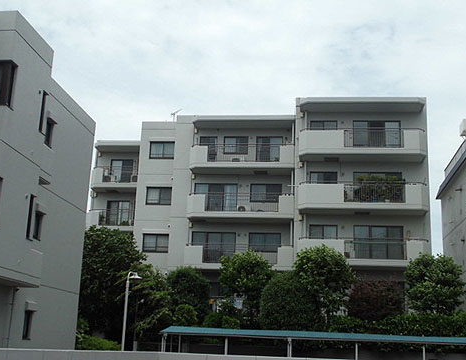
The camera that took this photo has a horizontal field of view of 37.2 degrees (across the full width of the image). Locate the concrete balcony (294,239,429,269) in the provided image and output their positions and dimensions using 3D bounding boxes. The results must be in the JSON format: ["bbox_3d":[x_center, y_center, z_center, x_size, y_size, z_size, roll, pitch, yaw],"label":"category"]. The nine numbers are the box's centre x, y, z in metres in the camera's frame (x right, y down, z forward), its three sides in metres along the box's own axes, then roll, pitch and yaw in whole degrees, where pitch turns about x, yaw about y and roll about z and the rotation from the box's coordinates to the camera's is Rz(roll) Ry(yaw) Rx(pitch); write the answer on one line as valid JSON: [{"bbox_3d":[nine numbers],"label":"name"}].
[{"bbox_3d":[6.356,3.679,34.036,6.300,1.370,1.400,1,-14,6],"label":"concrete balcony"}]

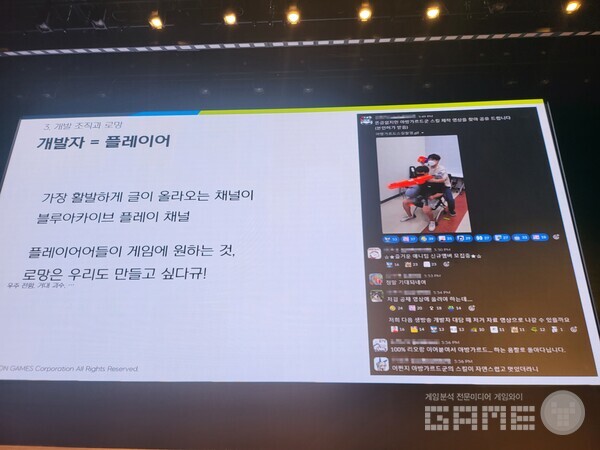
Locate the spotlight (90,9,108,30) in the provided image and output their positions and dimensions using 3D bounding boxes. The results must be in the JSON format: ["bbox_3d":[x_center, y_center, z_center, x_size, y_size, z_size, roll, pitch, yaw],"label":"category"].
[{"bbox_3d":[-4.127,-4.230,8.562,0.336,0.403,0.358,-1,-55,3],"label":"spotlight"}]

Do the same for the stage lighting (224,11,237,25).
[{"bbox_3d":[-1.397,-4.170,8.361,0.264,0.317,0.282,-1,-55,3],"label":"stage lighting"}]

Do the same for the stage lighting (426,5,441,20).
[{"bbox_3d":[2.594,-4.129,8.083,0.276,0.331,0.294,-1,-55,3],"label":"stage lighting"}]

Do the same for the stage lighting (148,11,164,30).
[{"bbox_3d":[-2.917,-4.157,8.456,0.309,0.371,0.330,-1,-55,3],"label":"stage lighting"}]

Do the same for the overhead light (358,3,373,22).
[{"bbox_3d":[1.289,-4.183,8.189,0.294,0.353,0.314,-1,-55,3],"label":"overhead light"}]

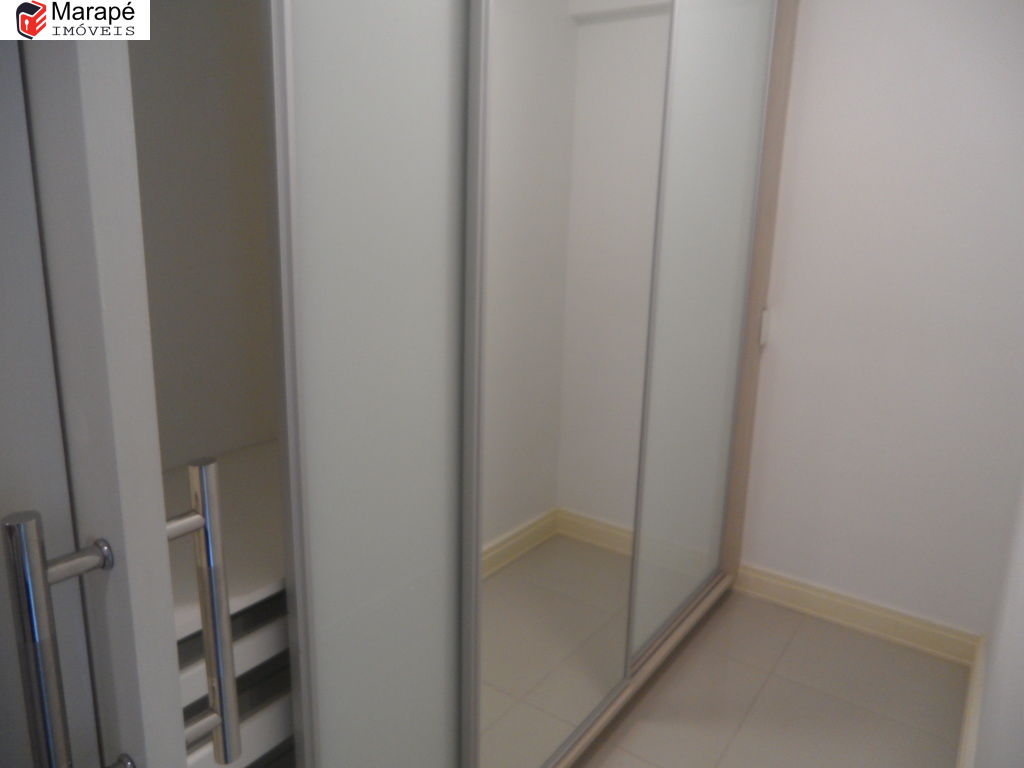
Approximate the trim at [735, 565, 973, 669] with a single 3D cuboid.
[{"bbox_3d":[1.201,0.817,2.556,0.806,0.105,0.020,10,15,35],"label":"trim"}]

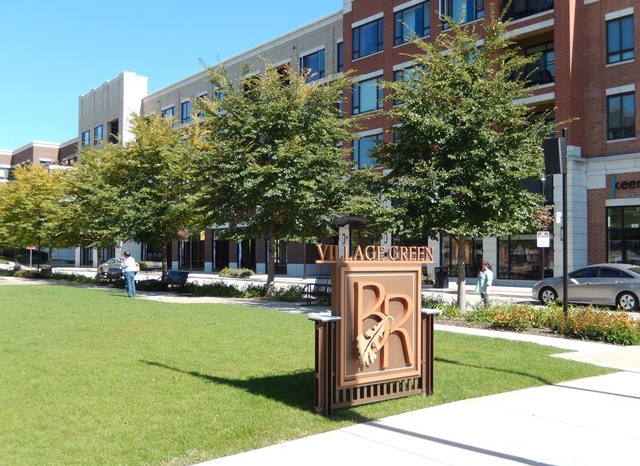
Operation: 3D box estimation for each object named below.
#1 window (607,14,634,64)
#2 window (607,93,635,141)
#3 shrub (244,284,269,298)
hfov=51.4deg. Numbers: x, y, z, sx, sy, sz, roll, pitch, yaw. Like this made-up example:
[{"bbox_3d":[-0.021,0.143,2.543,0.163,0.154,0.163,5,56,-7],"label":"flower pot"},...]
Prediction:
[{"bbox_3d":[13.383,-8.614,29.696,0.150,1.960,1.262,1,-2,-38],"label":"window"},{"bbox_3d":[12.973,-5.021,28.653,0.200,1.950,1.250,1,-2,-39],"label":"window"},{"bbox_3d":[-2.386,2.164,25.028,0.650,0.480,0.780,1,-2,-38],"label":"shrub"}]

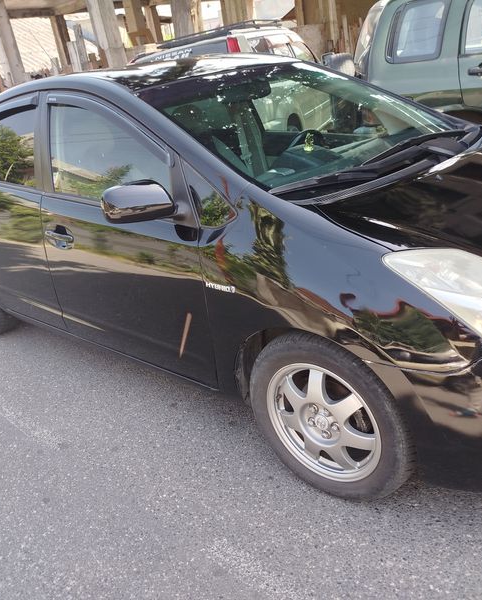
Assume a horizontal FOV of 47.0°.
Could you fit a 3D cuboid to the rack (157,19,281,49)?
[{"bbox_3d":[-0.300,-3.716,7.750,1.150,0.140,1.500,2,24,26],"label":"rack"}]

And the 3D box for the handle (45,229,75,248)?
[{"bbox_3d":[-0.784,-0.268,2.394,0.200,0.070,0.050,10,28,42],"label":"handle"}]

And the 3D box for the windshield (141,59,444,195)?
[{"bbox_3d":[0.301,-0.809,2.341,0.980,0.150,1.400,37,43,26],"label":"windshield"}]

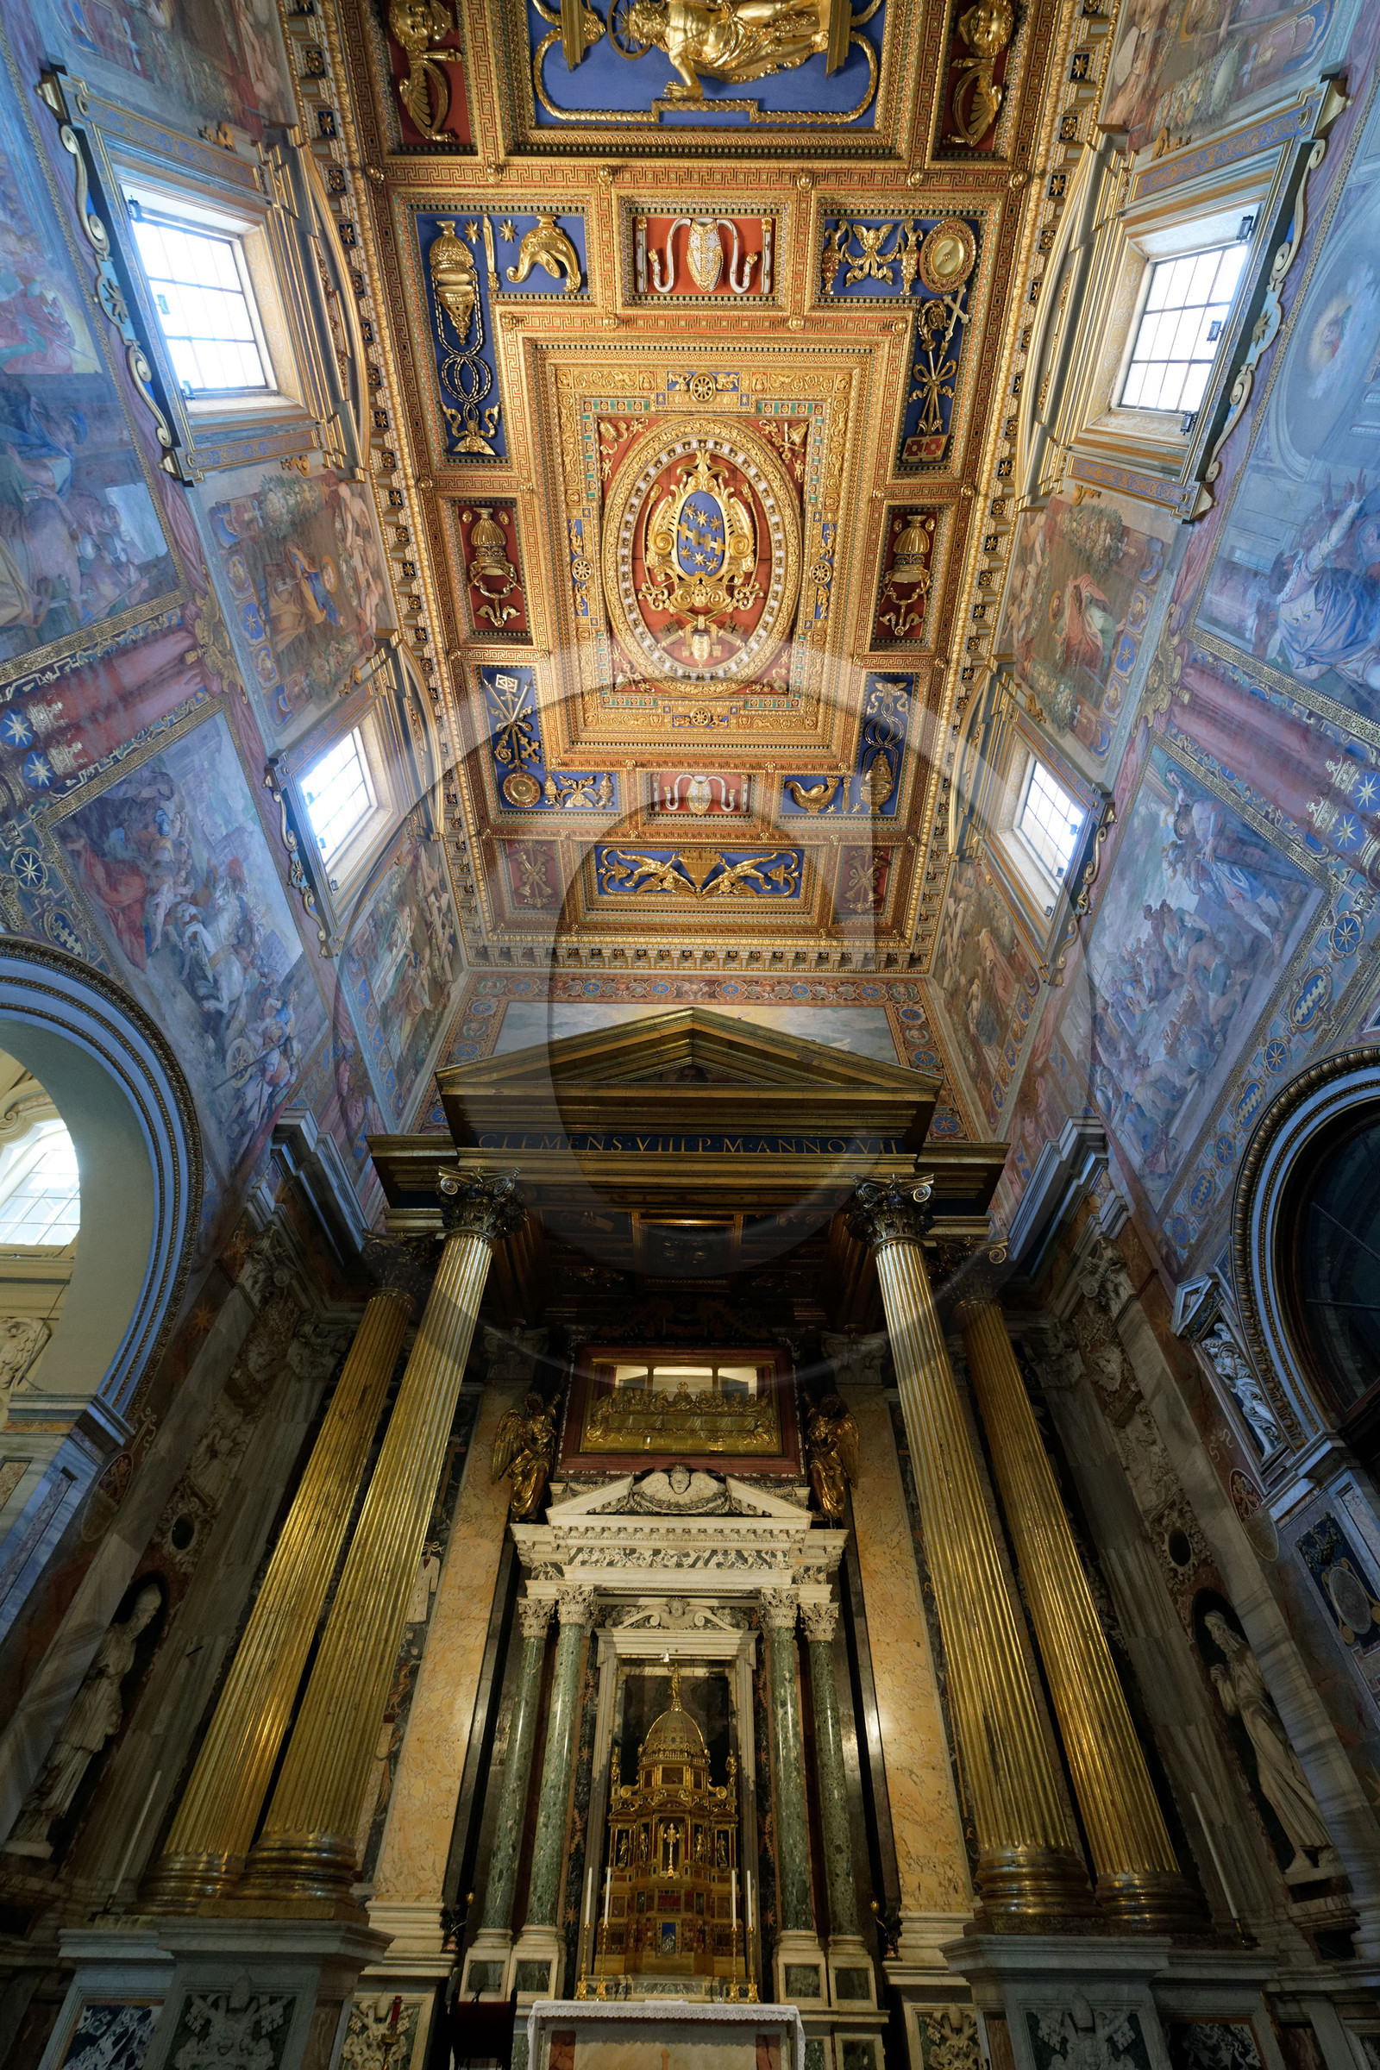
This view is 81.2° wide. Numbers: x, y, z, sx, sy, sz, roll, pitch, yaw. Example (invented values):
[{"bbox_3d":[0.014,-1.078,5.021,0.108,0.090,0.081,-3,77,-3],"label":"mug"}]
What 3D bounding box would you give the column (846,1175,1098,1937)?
[{"bbox_3d":[3.310,5.455,10.422,1.160,8.237,1.160,1,-50,0],"label":"column"}]

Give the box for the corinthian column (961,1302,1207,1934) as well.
[{"bbox_3d":[4.962,6.960,11.164,1.110,7.407,1.110,1,-50,0],"label":"corinthian column"}]

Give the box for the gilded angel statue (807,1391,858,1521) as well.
[{"bbox_3d":[2.281,6.731,12.980,0.660,1.810,0.600,-23,-55,19],"label":"gilded angel statue"}]

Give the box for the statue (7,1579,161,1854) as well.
[{"bbox_3d":[-7.245,8.153,9.759,0.580,2.450,0.700,-6,-51,6],"label":"statue"}]

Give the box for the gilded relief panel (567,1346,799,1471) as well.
[{"bbox_3d":[-0.127,7.436,15.943,4.468,2.491,0.400,1,-50,0],"label":"gilded relief panel"}]

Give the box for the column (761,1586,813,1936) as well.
[{"bbox_3d":[1.203,8.710,9.875,0.480,3.170,0.480,1,-50,0],"label":"column"}]

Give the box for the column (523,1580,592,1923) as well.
[{"bbox_3d":[-1.565,8.671,9.896,0.480,3.170,0.480,1,-50,0],"label":"column"}]

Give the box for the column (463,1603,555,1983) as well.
[{"bbox_3d":[-2.174,9.309,10.138,0.500,3.630,0.500,1,-50,0],"label":"column"}]

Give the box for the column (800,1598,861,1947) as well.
[{"bbox_3d":[1.780,9.219,10.286,0.480,3.170,0.480,1,-50,0],"label":"column"}]

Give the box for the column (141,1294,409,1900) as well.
[{"bbox_3d":[-5.223,6.826,11.231,1.110,7.431,1.110,1,-50,0],"label":"column"}]

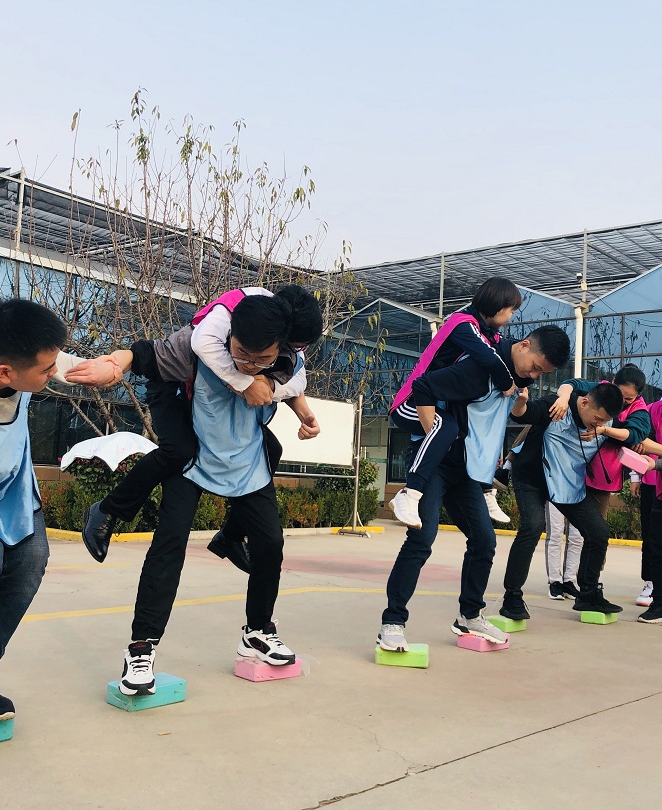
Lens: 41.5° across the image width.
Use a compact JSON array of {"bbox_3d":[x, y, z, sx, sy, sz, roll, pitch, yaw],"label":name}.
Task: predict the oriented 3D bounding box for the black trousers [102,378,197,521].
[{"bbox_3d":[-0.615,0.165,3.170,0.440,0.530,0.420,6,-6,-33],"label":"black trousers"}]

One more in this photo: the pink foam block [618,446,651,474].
[{"bbox_3d":[1.789,0.329,5.171,0.150,0.072,0.230,26,13,10],"label":"pink foam block"}]

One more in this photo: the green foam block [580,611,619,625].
[{"bbox_3d":[1.585,1.245,5.142,0.138,0.066,0.214,-1,-7,39],"label":"green foam block"}]

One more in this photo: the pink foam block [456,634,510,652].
[{"bbox_3d":[0.751,1.160,4.296,0.230,0.072,0.150,7,-6,-42],"label":"pink foam block"}]

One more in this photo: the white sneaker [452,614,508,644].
[{"bbox_3d":[0.676,1.025,4.065,0.105,0.120,0.290,6,-6,-37],"label":"white sneaker"}]

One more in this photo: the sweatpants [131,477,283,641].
[{"bbox_3d":[-0.441,0.504,3.070,0.540,0.720,0.350,6,-6,-30],"label":"sweatpants"}]

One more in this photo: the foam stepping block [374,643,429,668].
[{"bbox_3d":[0.318,1.108,3.874,0.230,0.072,0.150,2,-5,7],"label":"foam stepping block"}]

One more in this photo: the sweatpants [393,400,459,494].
[{"bbox_3d":[0.530,0.177,4.118,0.460,0.500,0.460,-2,-6,41],"label":"sweatpants"}]

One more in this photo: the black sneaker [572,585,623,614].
[{"bbox_3d":[1.574,1.140,5.131,0.290,0.140,0.105,0,-6,26],"label":"black sneaker"}]

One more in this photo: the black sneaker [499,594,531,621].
[{"bbox_3d":[1.029,1.124,4.908,0.110,0.125,0.300,3,-5,-7],"label":"black sneaker"}]

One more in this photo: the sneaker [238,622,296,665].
[{"bbox_3d":[-0.242,0.886,3.255,0.108,0.128,0.280,8,-7,-43],"label":"sneaker"}]

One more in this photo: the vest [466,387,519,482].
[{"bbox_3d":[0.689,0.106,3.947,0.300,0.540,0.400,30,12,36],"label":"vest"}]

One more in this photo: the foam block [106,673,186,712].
[{"bbox_3d":[-0.622,0.967,2.953,0.143,0.070,0.218,-2,-6,43],"label":"foam block"}]

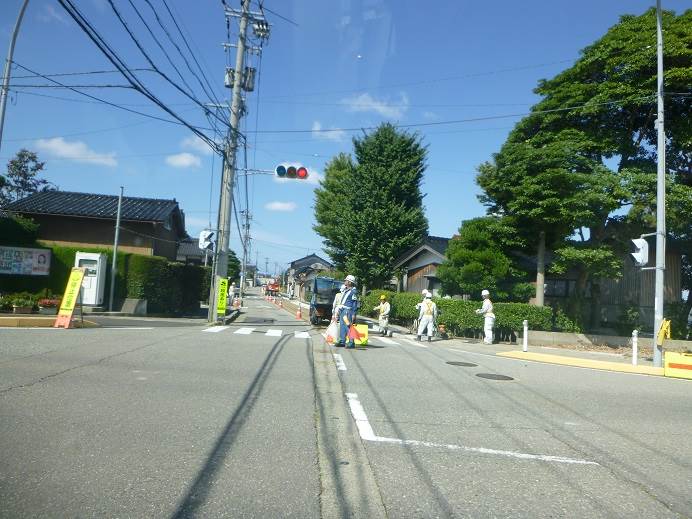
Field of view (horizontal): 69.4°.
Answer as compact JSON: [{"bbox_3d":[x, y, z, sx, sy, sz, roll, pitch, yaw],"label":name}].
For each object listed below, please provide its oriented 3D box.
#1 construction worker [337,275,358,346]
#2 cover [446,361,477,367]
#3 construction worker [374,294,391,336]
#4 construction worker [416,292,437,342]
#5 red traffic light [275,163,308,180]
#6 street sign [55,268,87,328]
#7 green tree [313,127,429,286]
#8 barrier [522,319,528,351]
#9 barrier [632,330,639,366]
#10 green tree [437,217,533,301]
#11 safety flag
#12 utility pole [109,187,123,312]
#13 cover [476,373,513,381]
[{"bbox_3d":[0.048,1.238,11.900,0.430,1.730,0.530,6,-5,-35],"label":"construction worker"},{"bbox_3d":[2.426,2.191,10.500,0.650,0.030,0.650,3,-3,0],"label":"cover"},{"bbox_3d":[1.241,1.915,17.000,0.480,1.430,0.480,5,-4,-38],"label":"construction worker"},{"bbox_3d":[2.545,1.834,15.800,0.640,1.580,0.450,3,-3,3],"label":"construction worker"},{"bbox_3d":[-1.814,-2.924,16.700,1.120,0.400,0.320,3,-4,-6],"label":"red traffic light"},{"bbox_3d":[-7.488,1.048,13.647,0.520,1.640,0.460,1,-3,23],"label":"street sign"},{"bbox_3d":[1.121,-1.639,22.510,4.800,8.910,4.800,3,-4,0],"label":"green tree"},{"bbox_3d":[4.499,1.913,12.500,0.120,0.800,0.120,3,-4,0],"label":"barrier"},{"bbox_3d":[6.314,1.941,10.900,0.115,0.790,0.115,3,-3,0],"label":"barrier"},{"bbox_3d":[5.542,0.540,20.000,3.800,4.500,3.600,3,-3,0],"label":"green tree"},{"bbox_3d":[0.216,1.765,12.000,0.380,0.400,0.140,3,-3,0],"label":"safety flag"},{"bbox_3d":[-9.188,-0.390,20.000,0.130,5.000,0.130,3,-4,0],"label":"utility pole"},{"bbox_3d":[2.600,2.034,8.691,0.660,0.030,0.660,3,-4,0],"label":"cover"}]

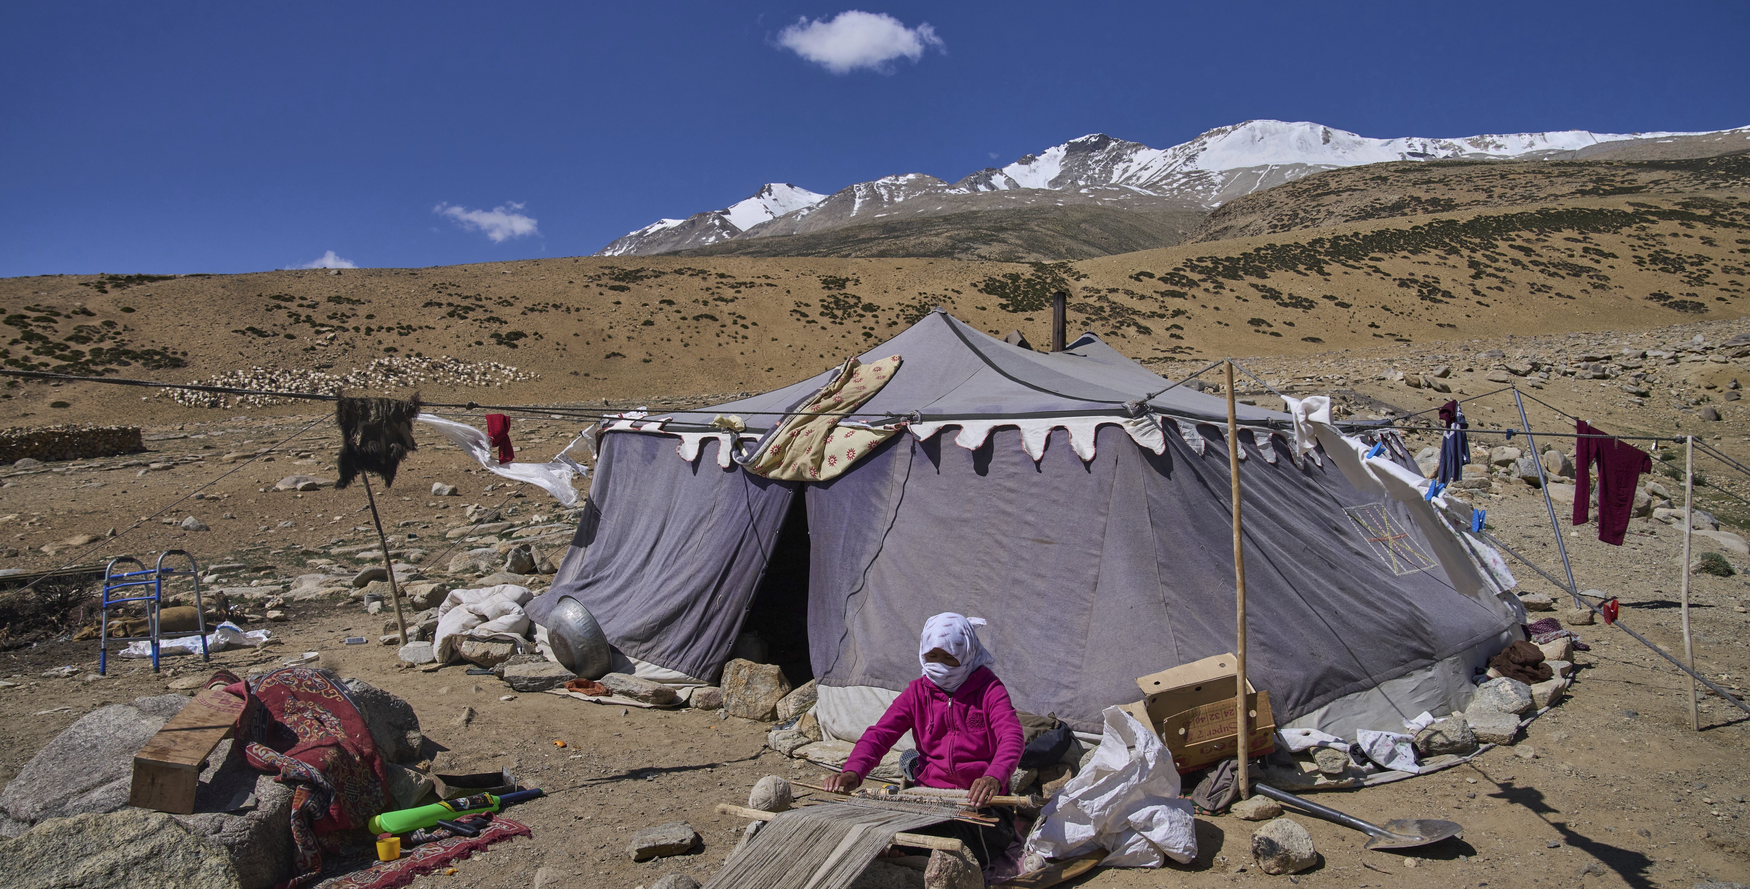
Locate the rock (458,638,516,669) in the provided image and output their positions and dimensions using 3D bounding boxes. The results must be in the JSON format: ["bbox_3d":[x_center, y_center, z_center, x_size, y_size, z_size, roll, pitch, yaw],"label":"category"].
[{"bbox_3d":[-2.600,1.400,7.850,0.390,0.180,0.280,0,0,0],"label":"rock"}]

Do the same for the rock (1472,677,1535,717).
[{"bbox_3d":[3.380,1.350,6.280,0.290,0.180,0.250,0,0,28],"label":"rock"}]

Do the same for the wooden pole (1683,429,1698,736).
[{"bbox_3d":[4.140,0.705,5.930,0.055,1.500,0.045,-2,1,0],"label":"wooden pole"}]

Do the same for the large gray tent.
[{"bbox_3d":[1.000,0.360,7.600,5.300,2.300,4.300,0,0,35],"label":"large gray tent"}]

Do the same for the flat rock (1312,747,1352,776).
[{"bbox_3d":[2.110,1.460,5.400,0.175,0.110,0.140,0,0,-6],"label":"flat rock"}]

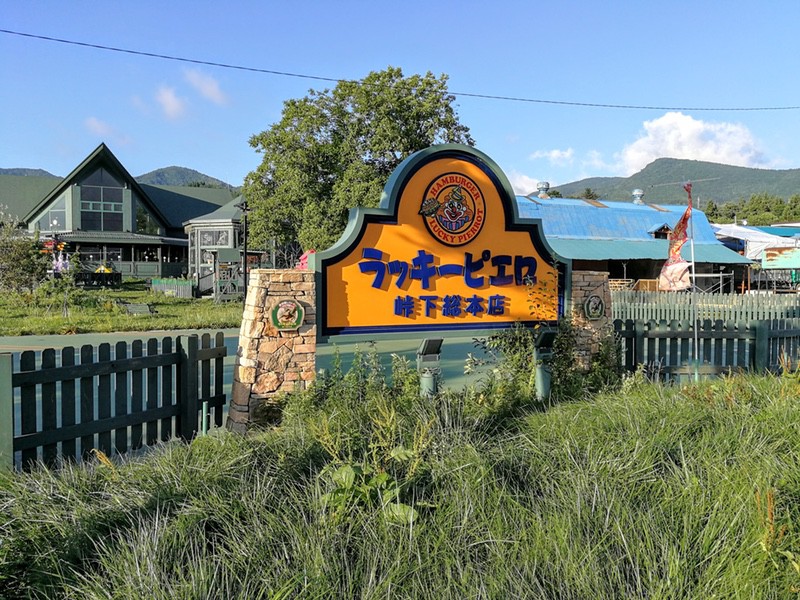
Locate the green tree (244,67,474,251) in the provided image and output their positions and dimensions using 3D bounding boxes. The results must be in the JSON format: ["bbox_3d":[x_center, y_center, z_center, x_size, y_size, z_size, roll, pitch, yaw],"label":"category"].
[{"bbox_3d":[-1.750,-5.235,28.817,10.900,10.900,10.000,0,2,0],"label":"green tree"}]

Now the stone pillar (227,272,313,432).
[{"bbox_3d":[-1.430,0.517,6.966,0.770,1.760,0.750,-1,3,-27],"label":"stone pillar"}]

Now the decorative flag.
[{"bbox_3d":[4.030,-0.924,9.121,0.460,1.560,0.220,0,2,12],"label":"decorative flag"}]

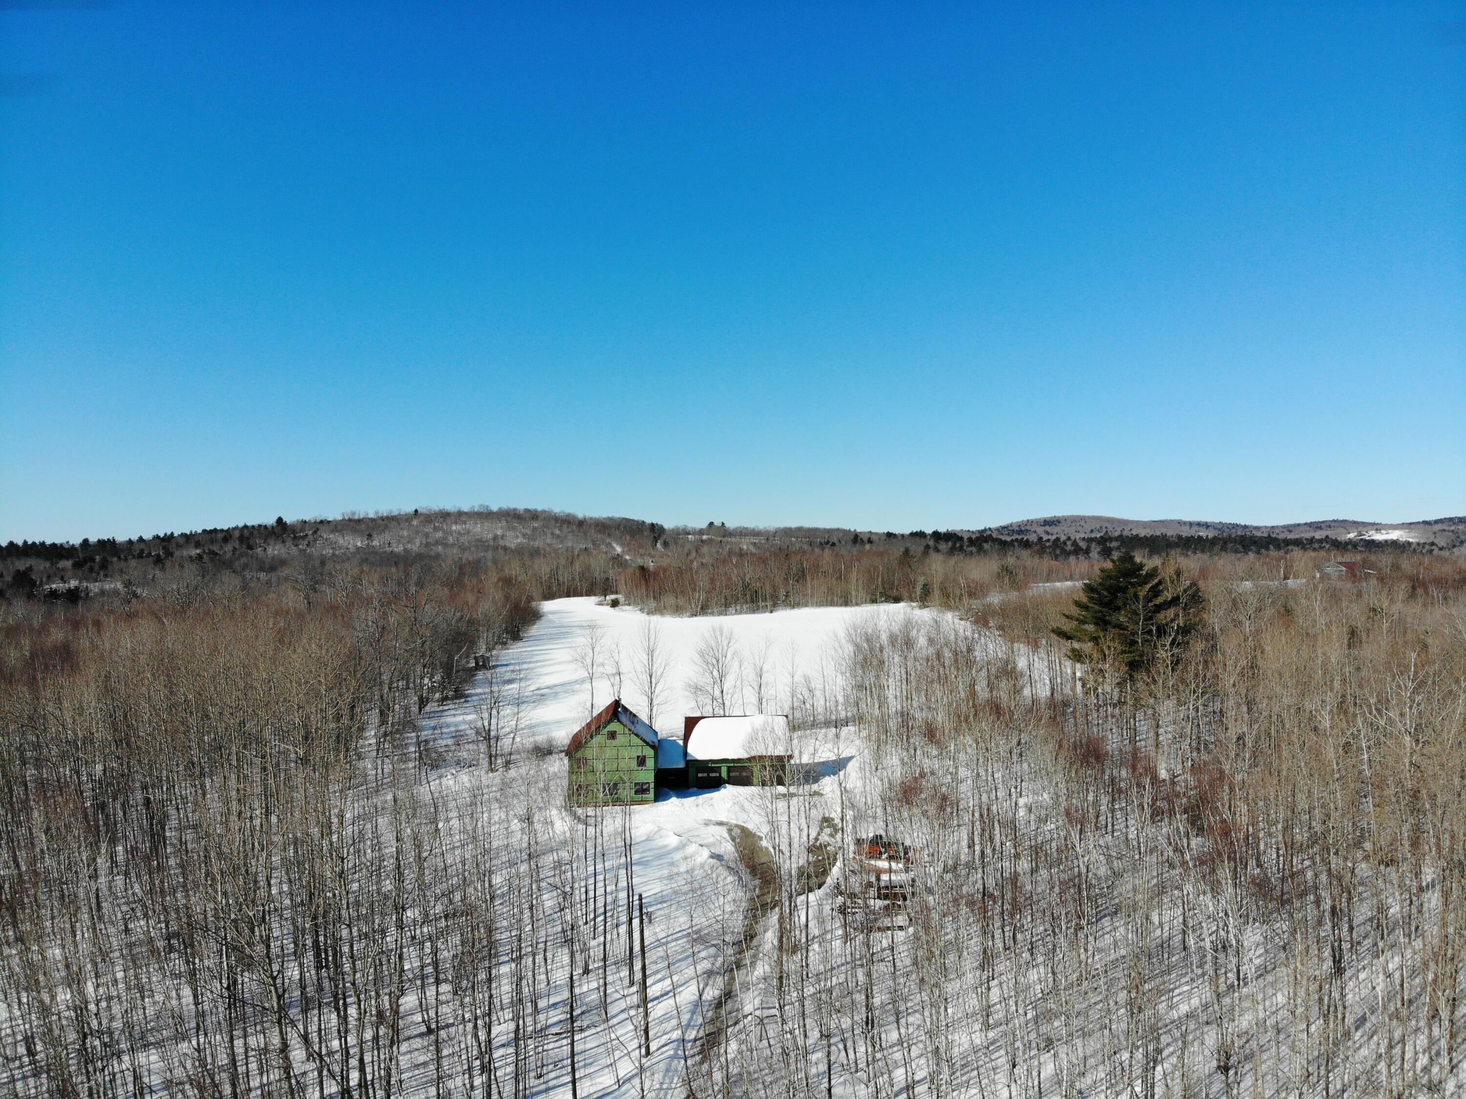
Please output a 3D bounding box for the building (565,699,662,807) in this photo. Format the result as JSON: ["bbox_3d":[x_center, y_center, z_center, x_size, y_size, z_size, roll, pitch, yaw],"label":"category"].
[{"bbox_3d":[-12.265,20.794,105.266,9.131,8.896,9.916,0,0,-5],"label":"building"}]

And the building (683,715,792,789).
[{"bbox_3d":[0.416,21.802,111.908,11.289,6.881,9.140,0,0,-5],"label":"building"}]

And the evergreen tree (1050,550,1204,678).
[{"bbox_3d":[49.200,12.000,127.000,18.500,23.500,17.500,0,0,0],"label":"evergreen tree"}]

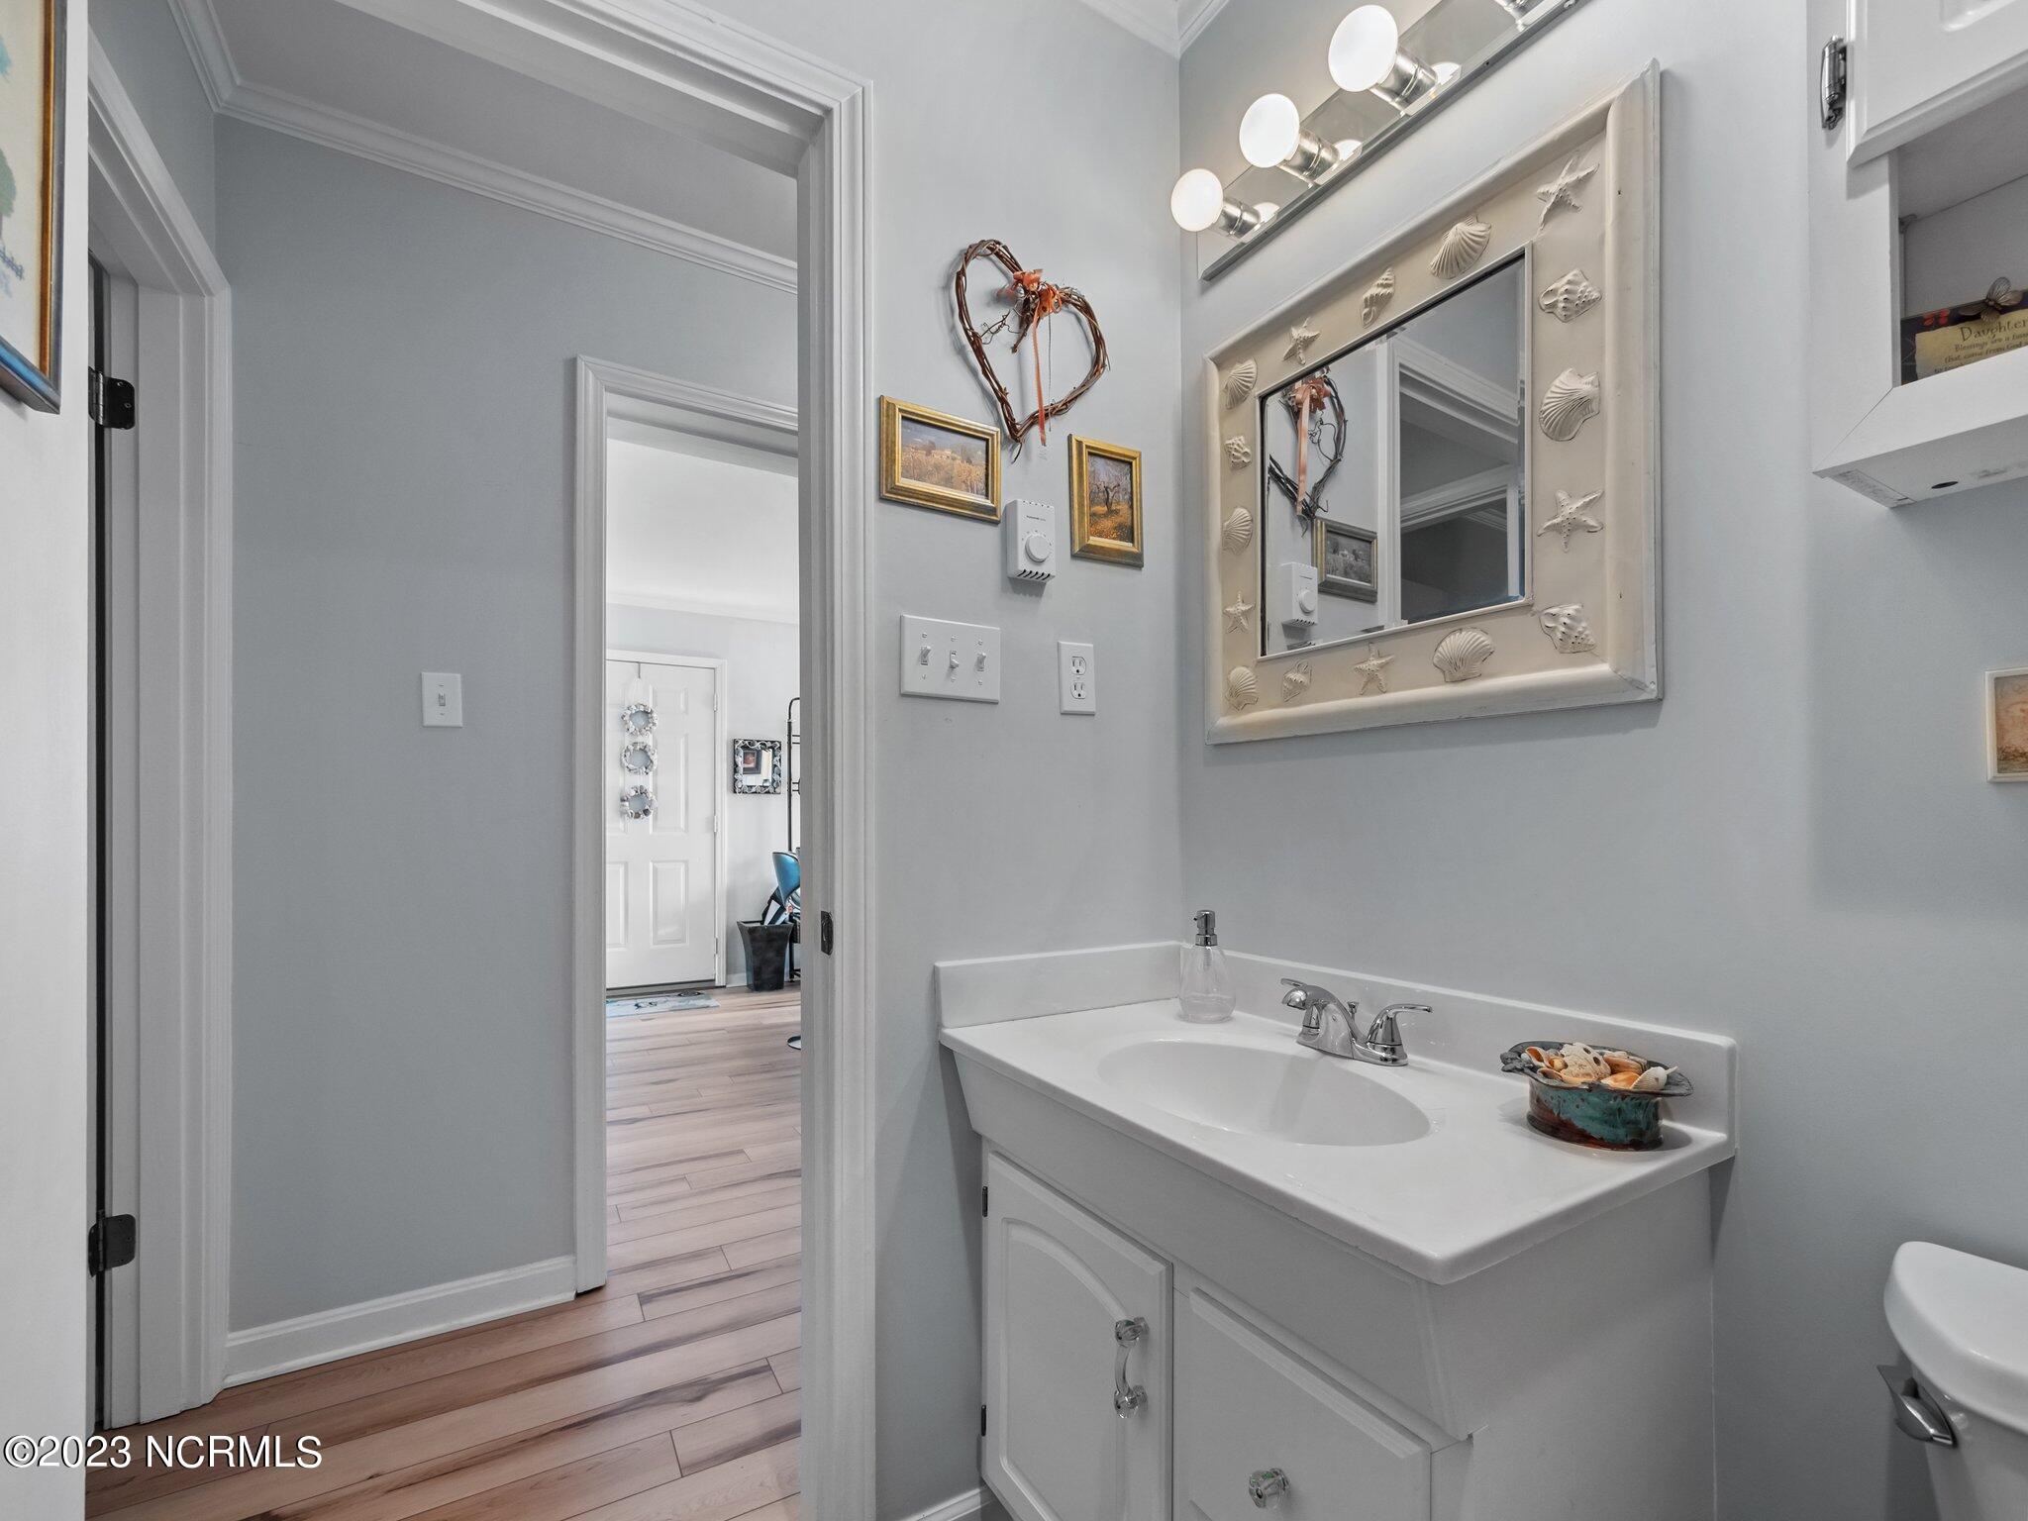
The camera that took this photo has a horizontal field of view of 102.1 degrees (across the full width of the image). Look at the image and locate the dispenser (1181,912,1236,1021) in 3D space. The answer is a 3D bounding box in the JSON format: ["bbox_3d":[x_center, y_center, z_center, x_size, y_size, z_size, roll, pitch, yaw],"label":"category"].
[{"bbox_3d":[0.302,0.314,1.275,0.083,0.164,0.083,-1,-2,37],"label":"dispenser"}]

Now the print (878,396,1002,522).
[{"bbox_3d":[-0.103,-0.432,1.191,0.192,0.147,0.022,1,-3,-31],"label":"print"}]

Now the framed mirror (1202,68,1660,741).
[{"bbox_3d":[0.477,-0.365,1.086,0.040,0.642,0.618,1,-3,-31],"label":"framed mirror"}]

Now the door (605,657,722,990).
[{"bbox_3d":[-2.385,0.406,5.235,0.920,2.050,0.050,1,-3,-31],"label":"door"}]

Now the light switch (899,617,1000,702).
[{"bbox_3d":[-0.093,-0.148,1.207,0.162,0.115,0.020,1,-1,-29],"label":"light switch"}]

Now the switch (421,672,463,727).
[{"bbox_3d":[-1.209,-0.127,1.735,0.071,0.115,0.018,1,-1,-29],"label":"switch"}]

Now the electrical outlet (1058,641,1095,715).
[{"bbox_3d":[0.103,-0.130,1.310,0.070,0.115,0.010,1,-3,-31],"label":"electrical outlet"}]

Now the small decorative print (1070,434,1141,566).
[{"bbox_3d":[0.152,-0.423,1.340,0.140,0.192,0.020,1,-1,-29],"label":"small decorative print"}]

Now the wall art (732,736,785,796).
[{"bbox_3d":[-1.716,0.045,5.520,0.312,0.352,0.030,1,-3,-31],"label":"wall art"}]

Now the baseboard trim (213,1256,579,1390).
[{"bbox_3d":[-1.238,1.138,1.690,0.590,0.102,0.020,1,-1,-29],"label":"baseboard trim"}]

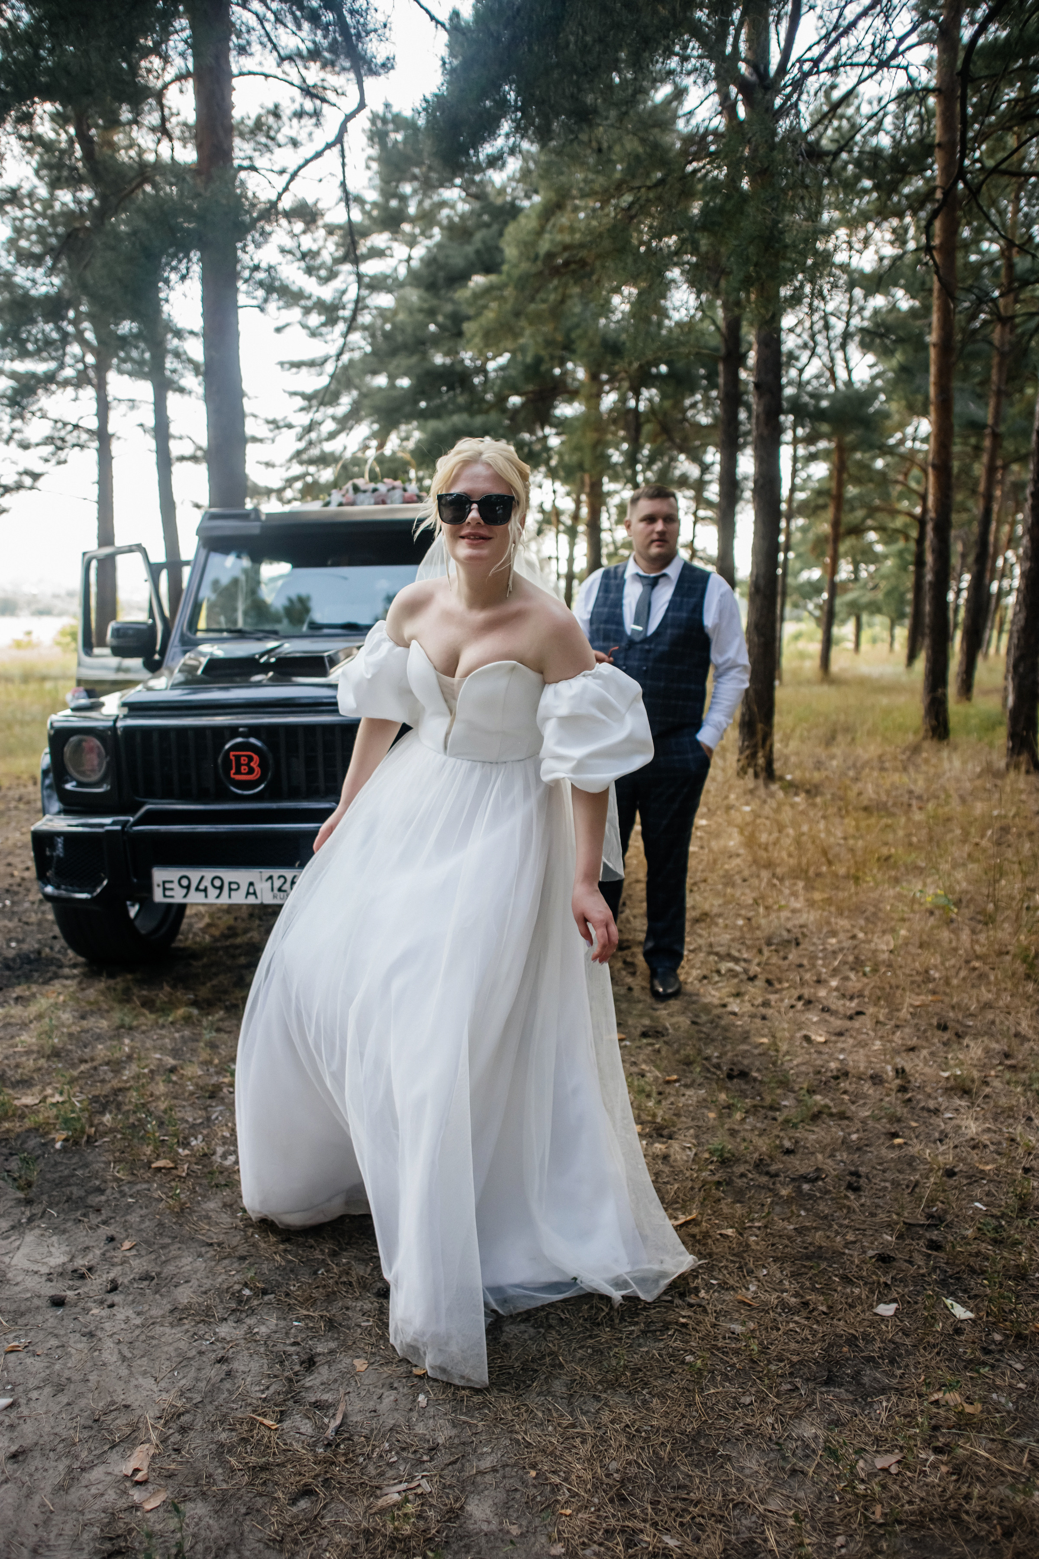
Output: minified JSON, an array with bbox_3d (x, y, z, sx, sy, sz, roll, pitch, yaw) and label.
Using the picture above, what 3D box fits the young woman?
[{"bbox_3d":[-0.107,0.188,2.224,0.990,1.730,0.880,3,10,15],"label":"young woman"}]

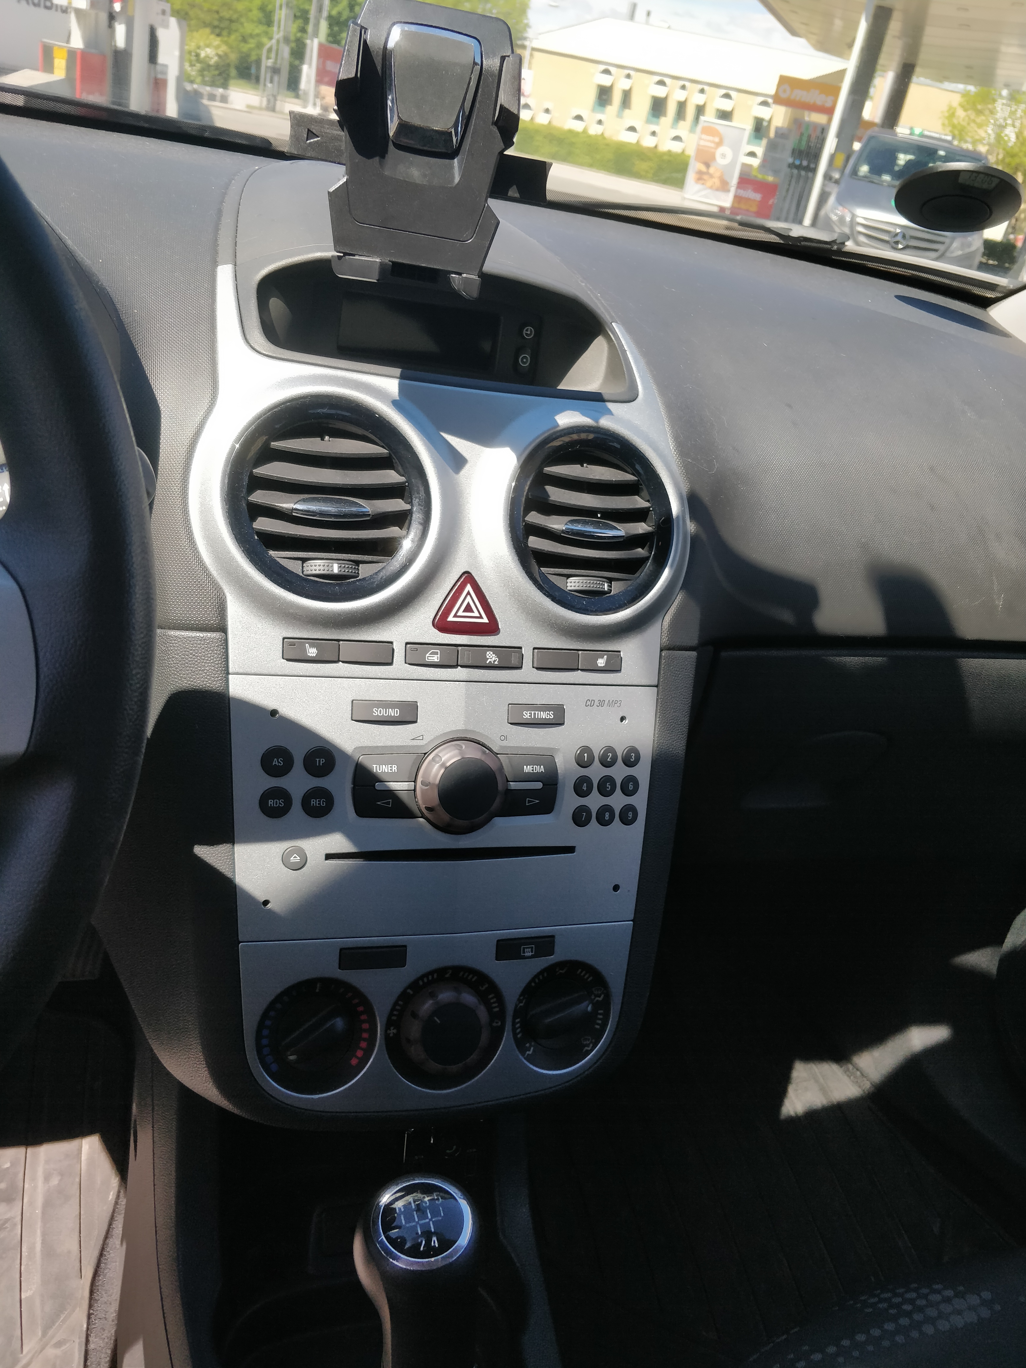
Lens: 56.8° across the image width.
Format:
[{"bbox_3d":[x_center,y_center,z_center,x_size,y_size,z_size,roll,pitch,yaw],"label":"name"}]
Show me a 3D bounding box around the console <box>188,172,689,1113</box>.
[{"bbox_3d":[-0.044,-0.053,0.521,0.253,0.525,0.166,2,-1,-18],"label":"console"}]

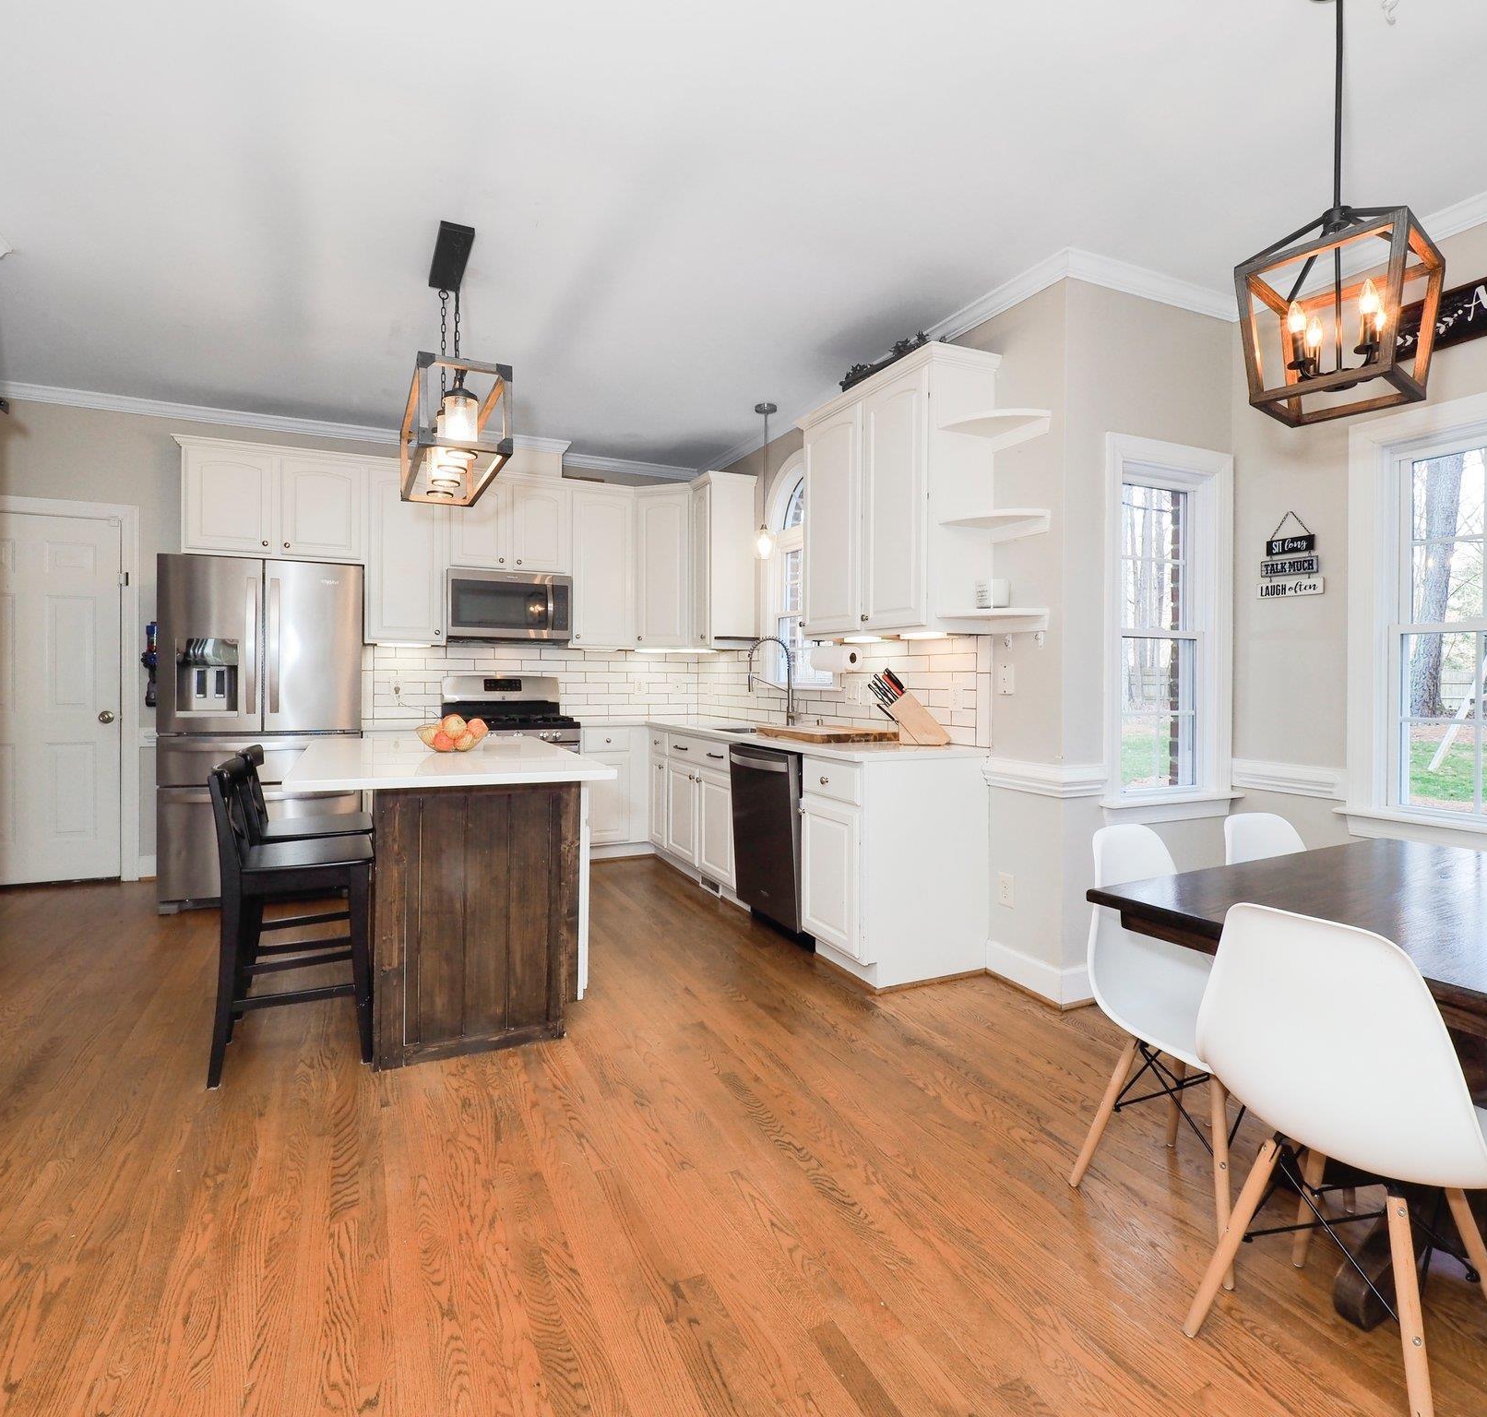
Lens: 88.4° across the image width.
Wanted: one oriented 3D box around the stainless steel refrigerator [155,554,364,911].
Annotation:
[{"bbox_3d":[-2.643,0.110,4.295,0.909,1.780,0.720,0,2,-27],"label":"stainless steel refrigerator"}]

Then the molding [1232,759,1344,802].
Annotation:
[{"bbox_3d":[2.104,0.268,2.975,0.040,0.115,0.410,-1,2,-26],"label":"molding"}]

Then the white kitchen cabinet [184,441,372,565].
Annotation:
[{"bbox_3d":[-2.702,-1.163,4.449,0.910,0.620,0.340,-1,2,-26],"label":"white kitchen cabinet"}]

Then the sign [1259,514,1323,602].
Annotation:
[{"bbox_3d":[2.141,-0.603,2.985,0.020,0.332,0.234,0,2,-27],"label":"sign"}]

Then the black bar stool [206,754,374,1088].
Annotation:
[{"bbox_3d":[-1.406,0.625,2.418,0.430,0.920,0.390,-1,2,-26],"label":"black bar stool"}]

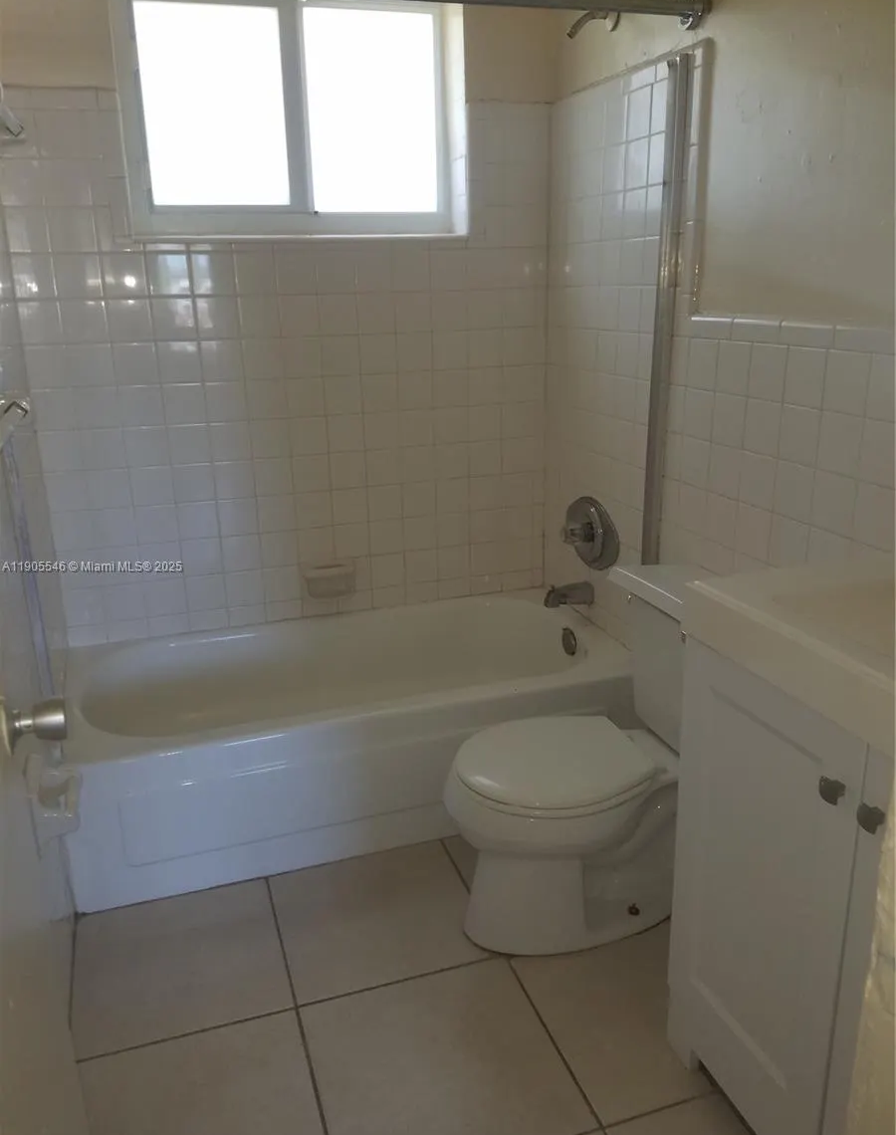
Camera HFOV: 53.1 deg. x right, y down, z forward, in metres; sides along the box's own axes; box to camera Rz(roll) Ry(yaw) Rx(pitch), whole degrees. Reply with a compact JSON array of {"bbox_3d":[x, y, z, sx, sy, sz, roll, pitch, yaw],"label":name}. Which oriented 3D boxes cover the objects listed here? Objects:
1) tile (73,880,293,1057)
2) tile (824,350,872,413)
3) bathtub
[{"bbox_3d":[-0.570,0.837,1.911,0.430,0.010,0.430,-7,19,-18],"label":"tile"},{"bbox_3d":[0.710,-0.328,1.589,0.008,0.108,0.107,-7,19,-18],"label":"tile"},{"bbox_3d":[-0.258,0.430,2.487,1.480,0.400,0.705,-7,19,-18],"label":"bathtub"}]

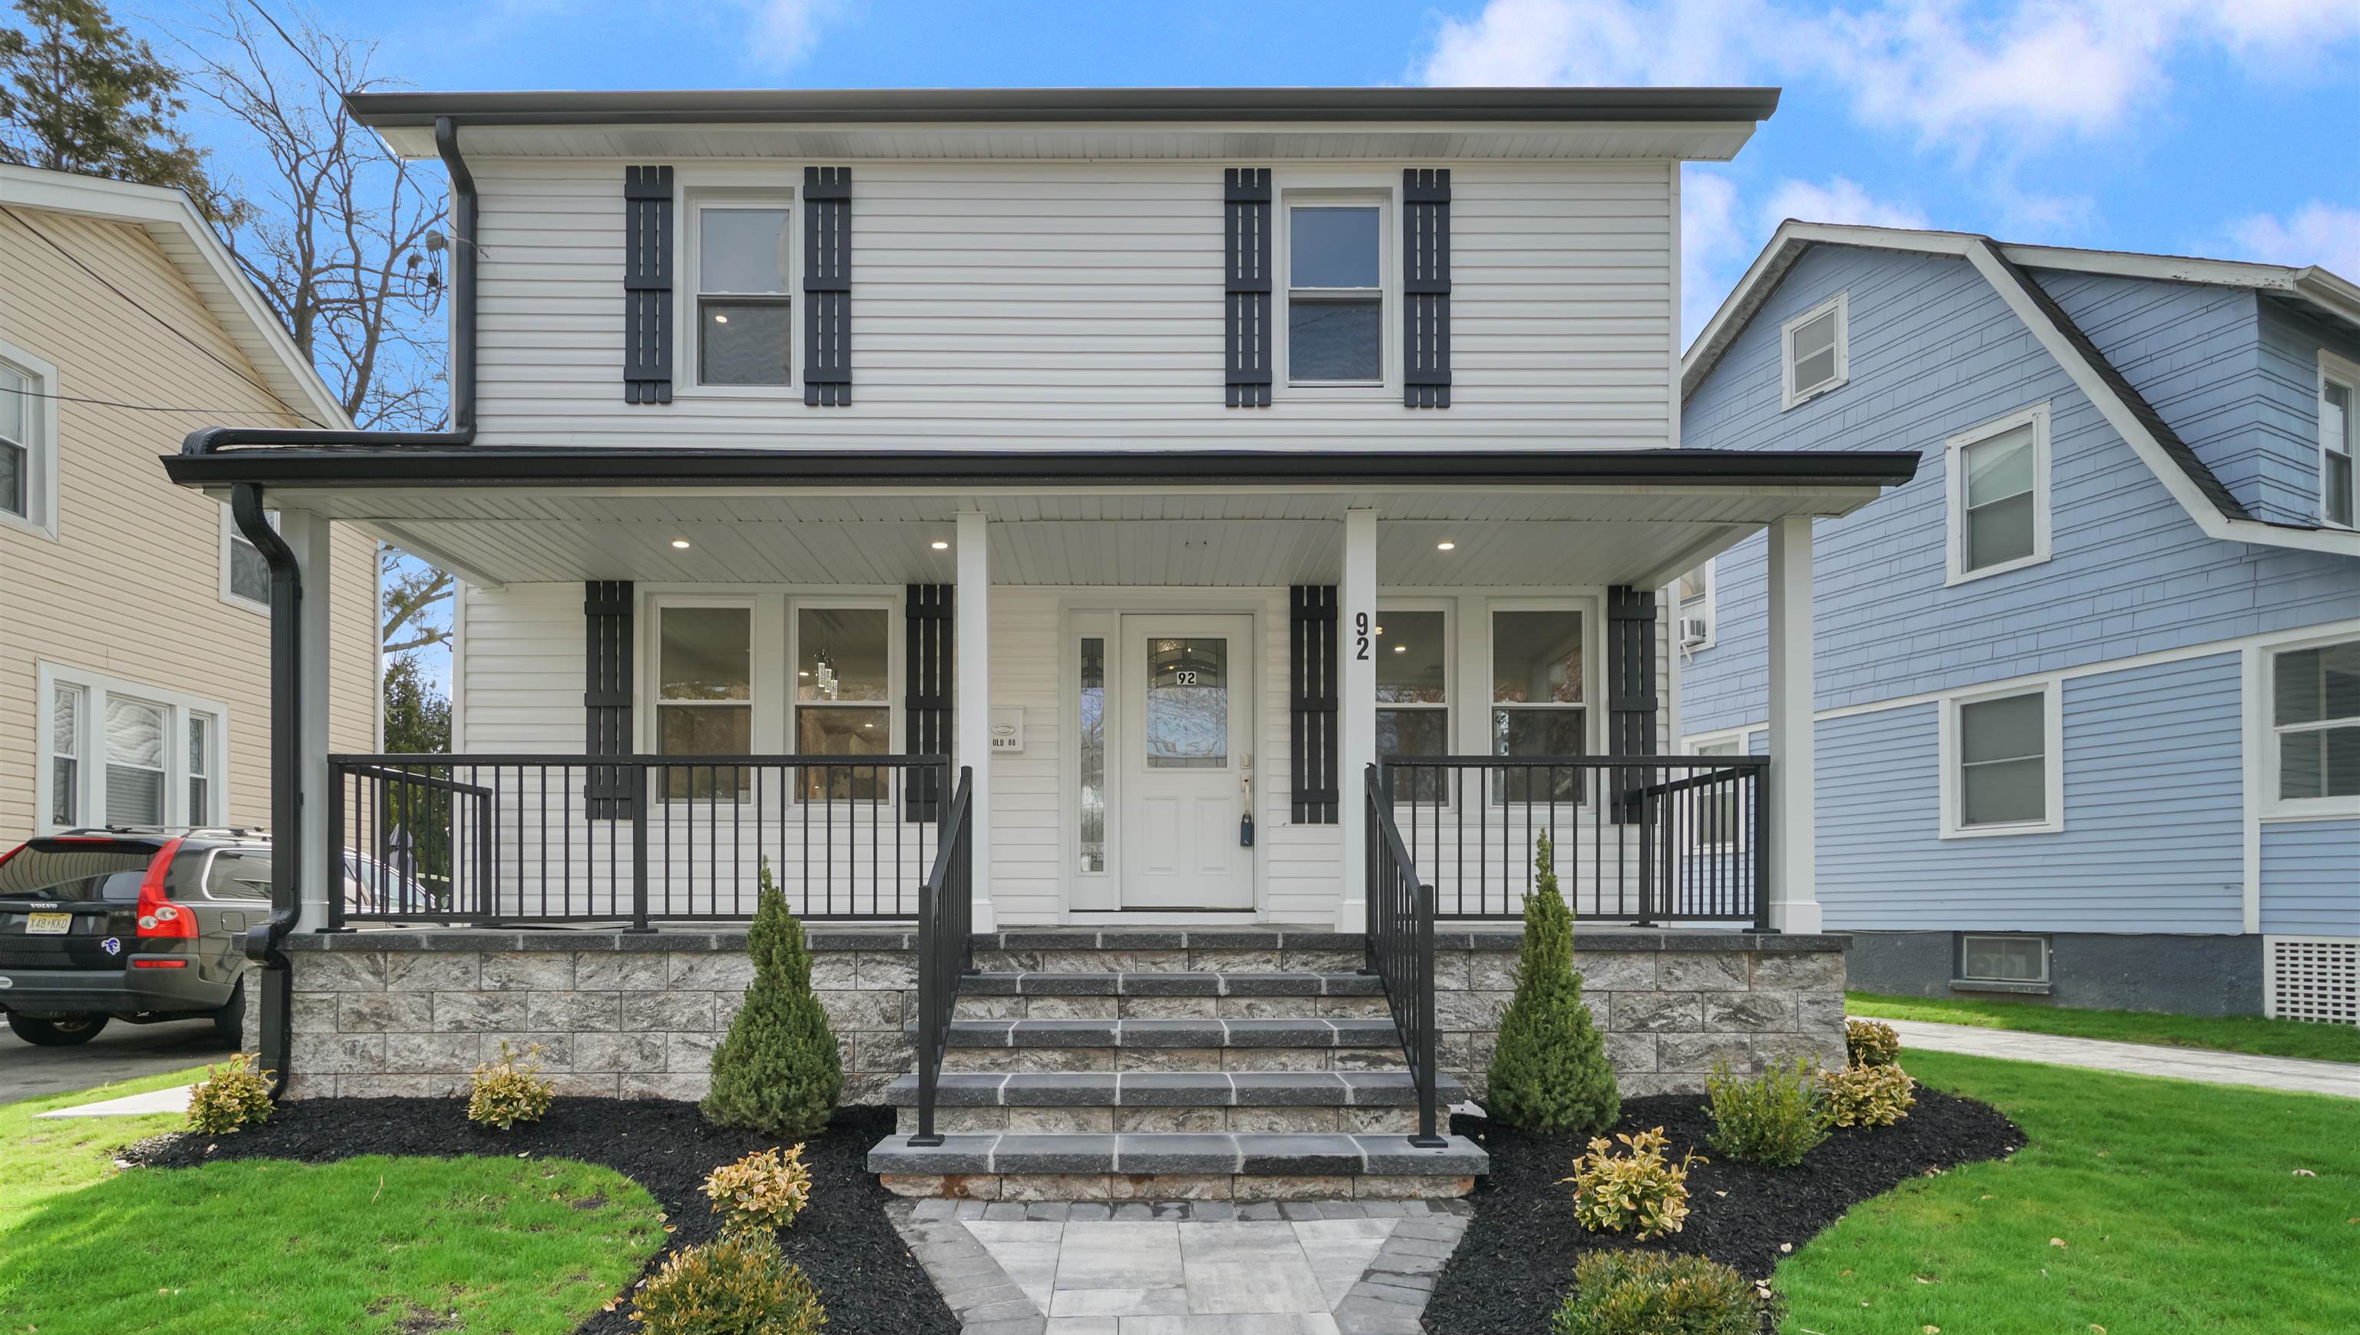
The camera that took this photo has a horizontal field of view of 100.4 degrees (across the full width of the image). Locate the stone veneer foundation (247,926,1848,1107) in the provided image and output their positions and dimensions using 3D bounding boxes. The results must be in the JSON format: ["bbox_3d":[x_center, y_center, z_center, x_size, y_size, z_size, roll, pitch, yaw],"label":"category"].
[{"bbox_3d":[-0.645,1.830,5.650,7.850,0.870,1.900,0,-6,0],"label":"stone veneer foundation"}]

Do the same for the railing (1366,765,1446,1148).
[{"bbox_3d":[1.010,1.240,4.560,0.100,1.550,1.050,0,-2,-3],"label":"railing"}]

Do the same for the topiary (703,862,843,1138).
[{"bbox_3d":[-1.930,1.560,4.670,0.660,1.280,0.660,0,-2,0],"label":"topiary"}]

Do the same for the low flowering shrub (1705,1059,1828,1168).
[{"bbox_3d":[2.550,1.930,4.280,0.530,0.460,0.500,0,-2,0],"label":"low flowering shrub"}]

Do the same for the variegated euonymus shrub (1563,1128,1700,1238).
[{"bbox_3d":[1.475,1.675,3.210,0.420,0.360,0.400,0,-6,0],"label":"variegated euonymus shrub"}]

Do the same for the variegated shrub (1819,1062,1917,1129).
[{"bbox_3d":[3.360,2.080,4.820,0.490,0.350,0.460,0,-2,0],"label":"variegated shrub"}]

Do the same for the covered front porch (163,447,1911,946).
[{"bbox_3d":[-0.740,0.100,5.780,8.800,2.850,1.750,0,-2,-1],"label":"covered front porch"}]

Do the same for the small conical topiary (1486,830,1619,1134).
[{"bbox_3d":[1.680,1.420,4.450,0.600,1.350,0.590,0,-6,0],"label":"small conical topiary"}]

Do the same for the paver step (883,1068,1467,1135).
[{"bbox_3d":[-0.010,1.800,4.050,2.300,0.200,0.320,0,-6,0],"label":"paver step"}]

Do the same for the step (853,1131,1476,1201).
[{"bbox_3d":[-0.005,1.930,3.810,2.320,0.190,0.330,0,-6,0],"label":"step"}]

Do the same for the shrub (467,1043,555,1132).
[{"bbox_3d":[-3.010,1.875,4.420,0.390,0.390,0.380,0,-6,0],"label":"shrub"}]

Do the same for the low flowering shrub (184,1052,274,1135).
[{"bbox_3d":[-4.520,2.020,4.700,0.420,0.370,0.400,0,-2,0],"label":"low flowering shrub"}]

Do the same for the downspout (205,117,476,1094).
[{"bbox_3d":[-4.920,-0.650,5.800,0.600,5.800,1.500,0,-2,0],"label":"downspout"}]

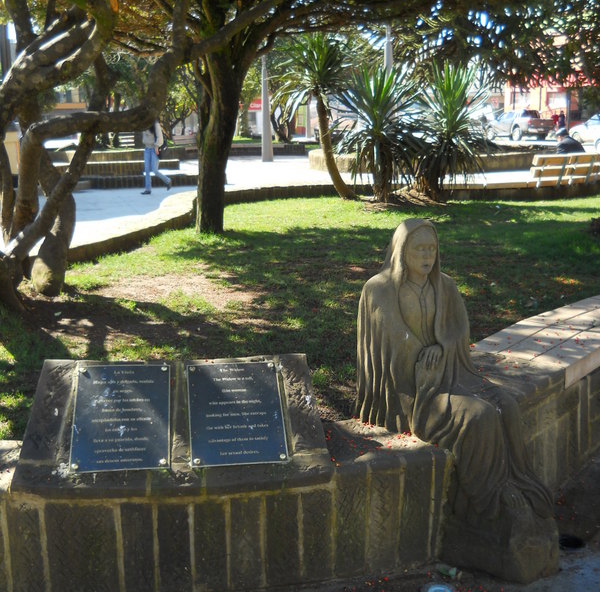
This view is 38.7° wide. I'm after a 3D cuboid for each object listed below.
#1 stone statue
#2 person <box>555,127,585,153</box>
[{"bbox_3d":[0.597,0.325,3.208,0.869,1.225,0.504,12,17,44],"label":"stone statue"},{"bbox_3d":[4.561,-2.148,14.470,0.750,1.320,0.520,12,17,44],"label":"person"}]

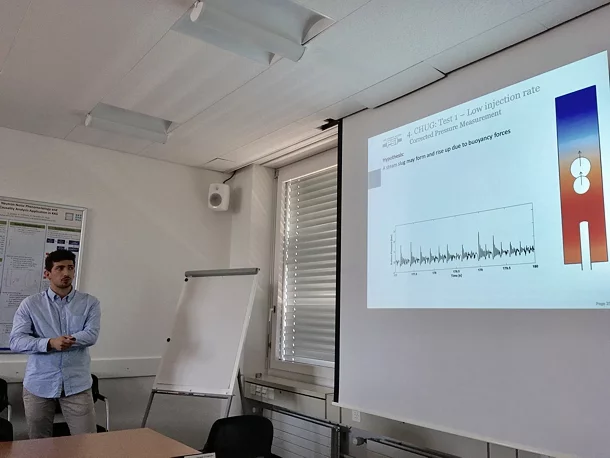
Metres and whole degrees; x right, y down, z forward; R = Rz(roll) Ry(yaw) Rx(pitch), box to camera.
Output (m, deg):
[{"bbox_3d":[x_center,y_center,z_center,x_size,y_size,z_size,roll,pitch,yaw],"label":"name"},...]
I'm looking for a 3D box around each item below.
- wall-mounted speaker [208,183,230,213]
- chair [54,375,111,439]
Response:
[{"bbox_3d":[-0.845,-0.310,5.033,0.186,0.277,0.176,-1,-3,17],"label":"wall-mounted speaker"},{"bbox_3d":[-1.802,1.564,3.850,0.570,0.830,0.550,8,-11,-37],"label":"chair"}]

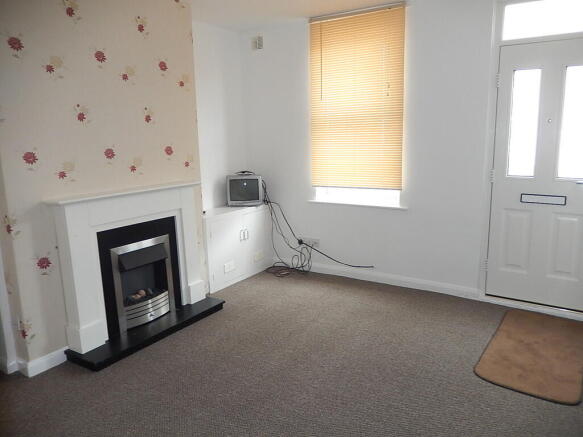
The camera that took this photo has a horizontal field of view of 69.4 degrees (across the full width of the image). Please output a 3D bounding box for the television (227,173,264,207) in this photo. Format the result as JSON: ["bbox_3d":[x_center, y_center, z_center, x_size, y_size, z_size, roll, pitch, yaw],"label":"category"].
[{"bbox_3d":[-0.494,-0.317,4.577,0.370,0.335,0.360,-3,11,-6],"label":"television"}]

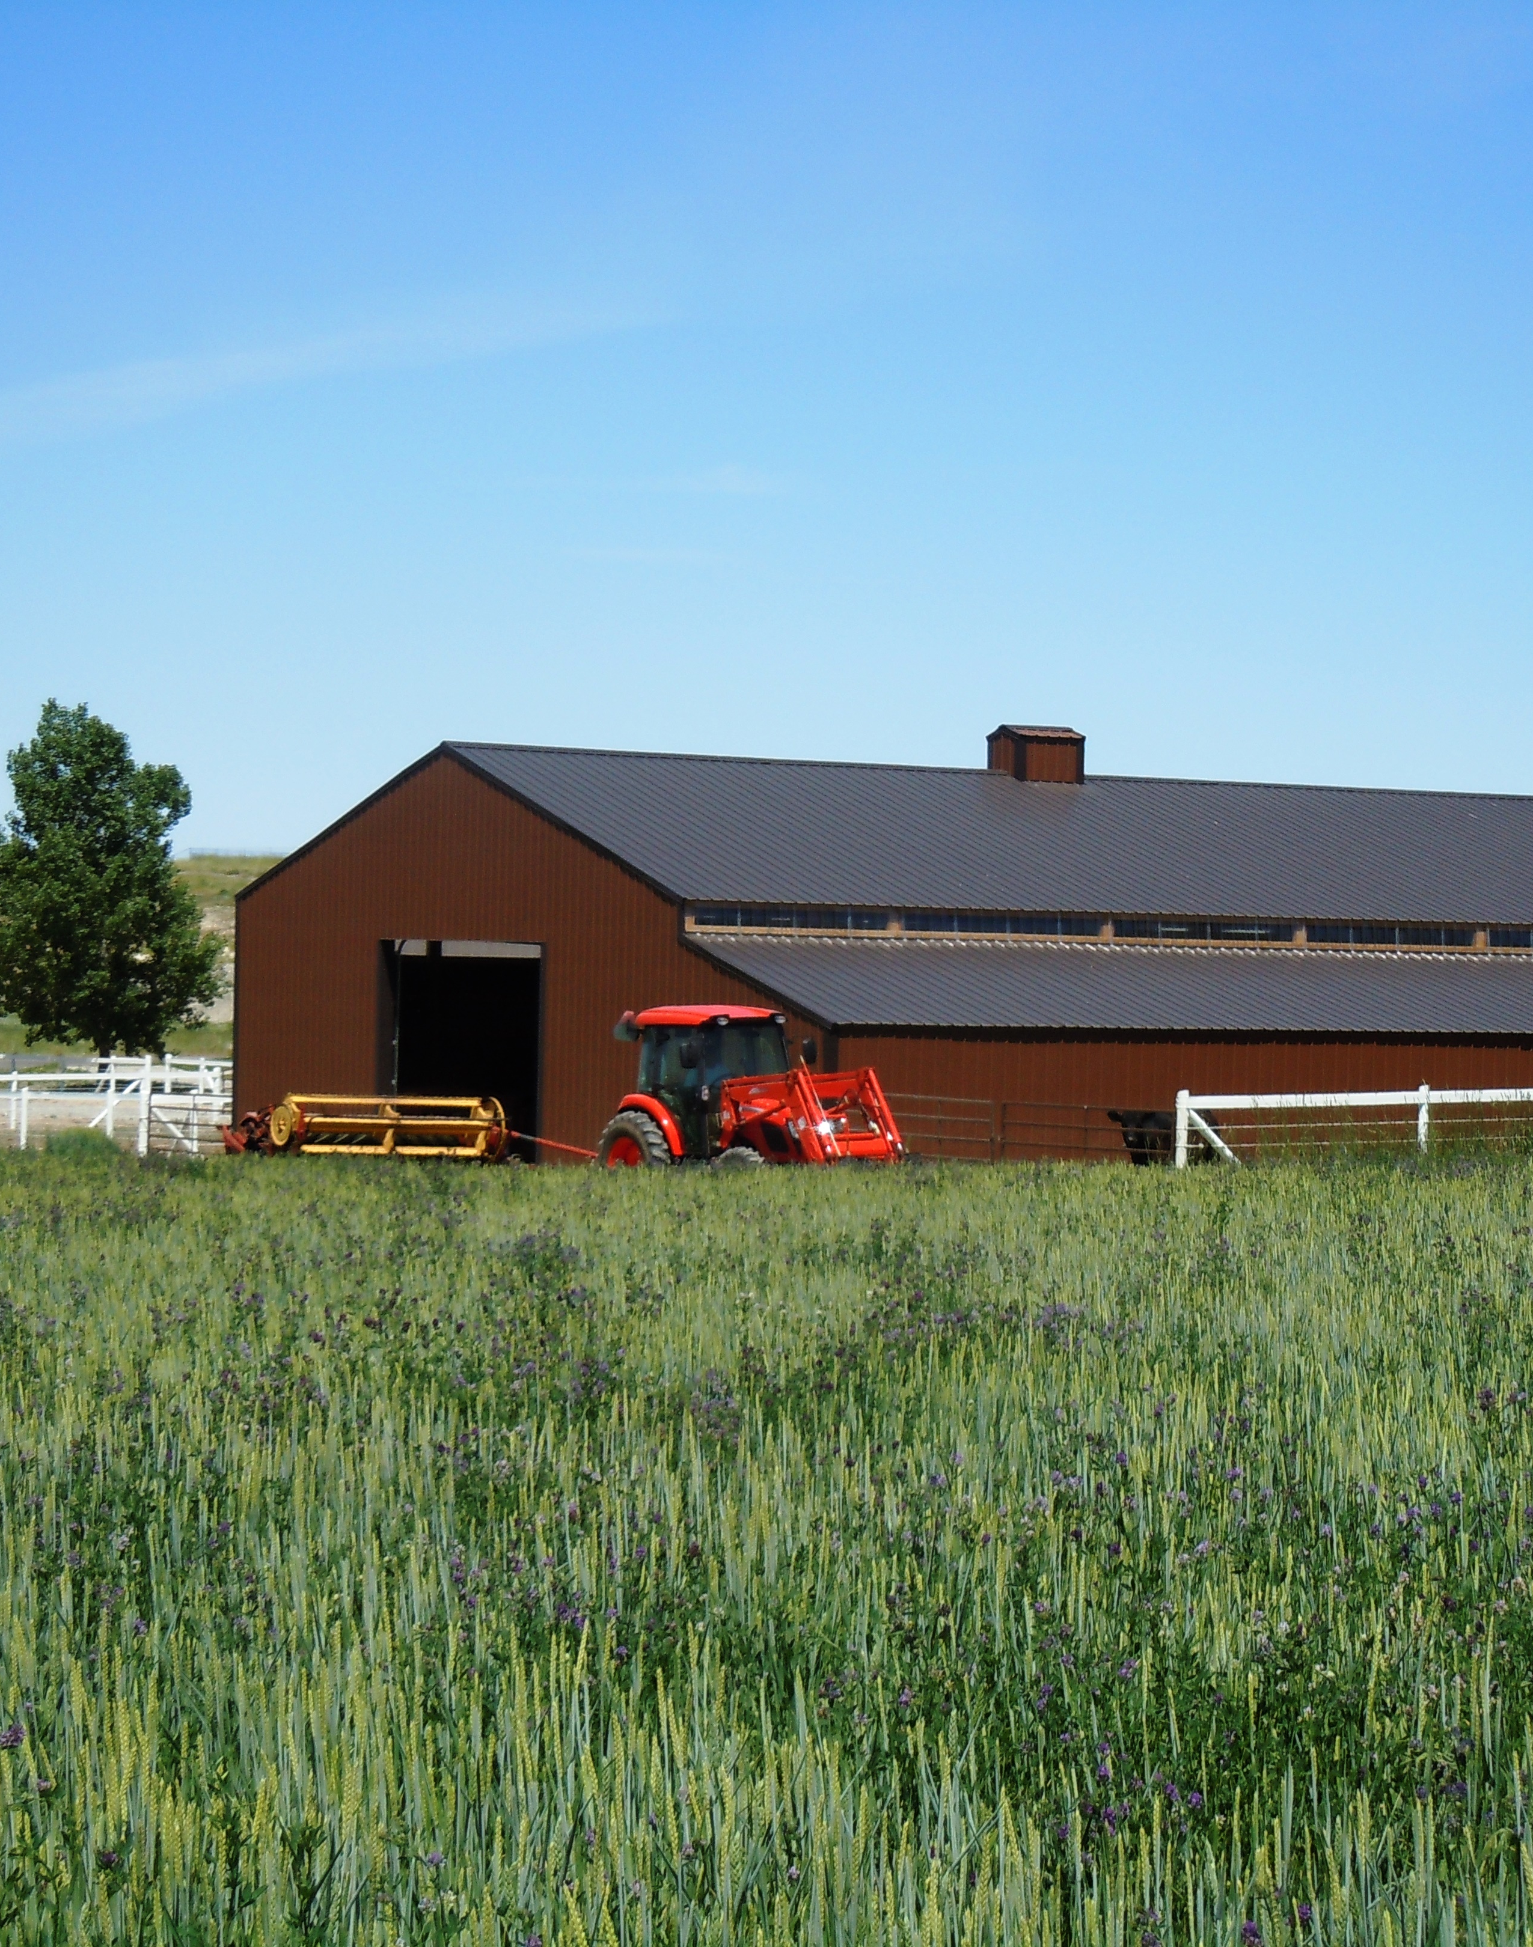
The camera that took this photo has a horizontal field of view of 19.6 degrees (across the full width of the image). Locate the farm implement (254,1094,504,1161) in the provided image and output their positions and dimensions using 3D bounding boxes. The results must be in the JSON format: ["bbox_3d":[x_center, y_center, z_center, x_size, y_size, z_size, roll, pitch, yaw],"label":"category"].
[{"bbox_3d":[-4.950,2.182,56.800,3.100,1.360,1.750,1,0,-30],"label":"farm implement"}]

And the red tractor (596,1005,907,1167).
[{"bbox_3d":[-0.225,1.681,52.800,1.850,2.540,4.100,1,0,-43],"label":"red tractor"}]

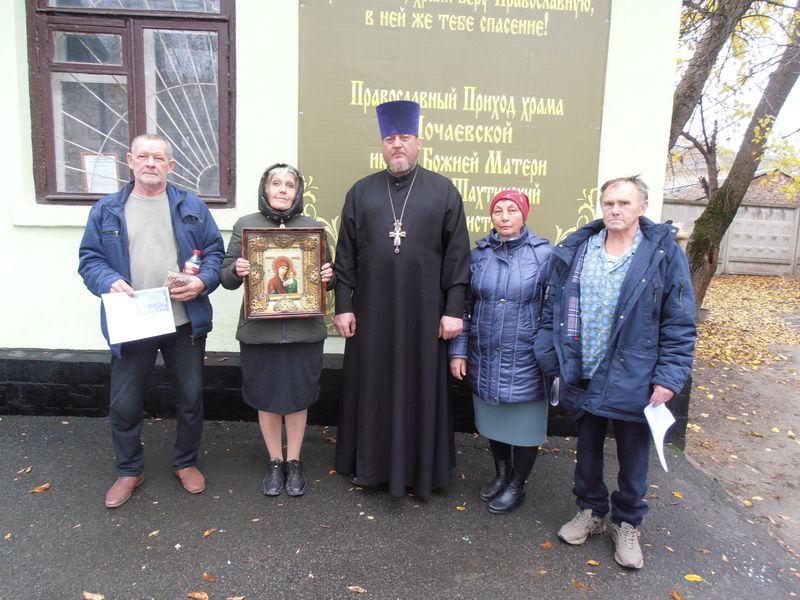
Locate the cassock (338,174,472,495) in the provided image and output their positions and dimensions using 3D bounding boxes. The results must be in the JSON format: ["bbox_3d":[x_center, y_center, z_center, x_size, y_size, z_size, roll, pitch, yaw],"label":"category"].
[{"bbox_3d":[0.005,0.141,2.790,0.670,1.599,0.400,2,7,0],"label":"cassock"}]

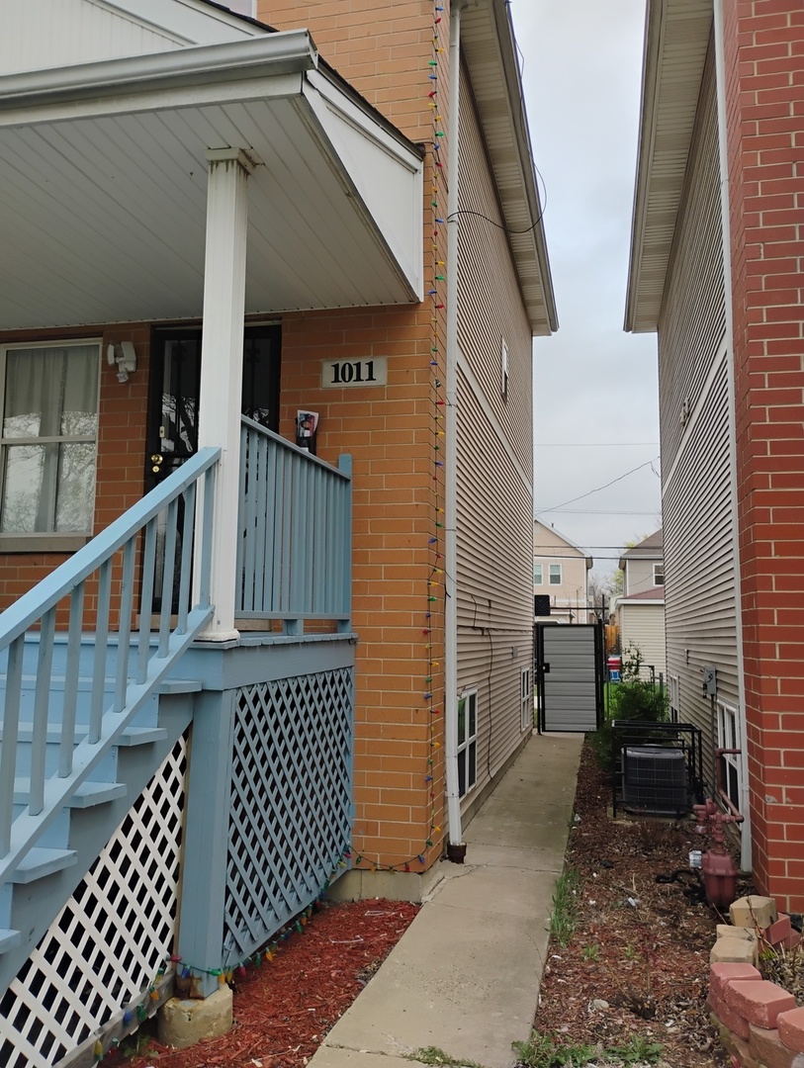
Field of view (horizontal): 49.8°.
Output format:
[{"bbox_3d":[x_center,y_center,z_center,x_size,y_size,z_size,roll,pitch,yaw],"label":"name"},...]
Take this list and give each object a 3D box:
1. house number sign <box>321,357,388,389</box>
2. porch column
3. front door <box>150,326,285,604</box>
[{"bbox_3d":[-0.328,-1.103,5.919,0.462,0.198,0.030,-1,-7,13],"label":"house number sign"},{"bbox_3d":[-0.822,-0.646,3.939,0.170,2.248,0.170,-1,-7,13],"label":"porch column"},{"bbox_3d":[-1.357,-0.455,6.143,0.996,2.062,0.060,-1,-7,13],"label":"front door"}]

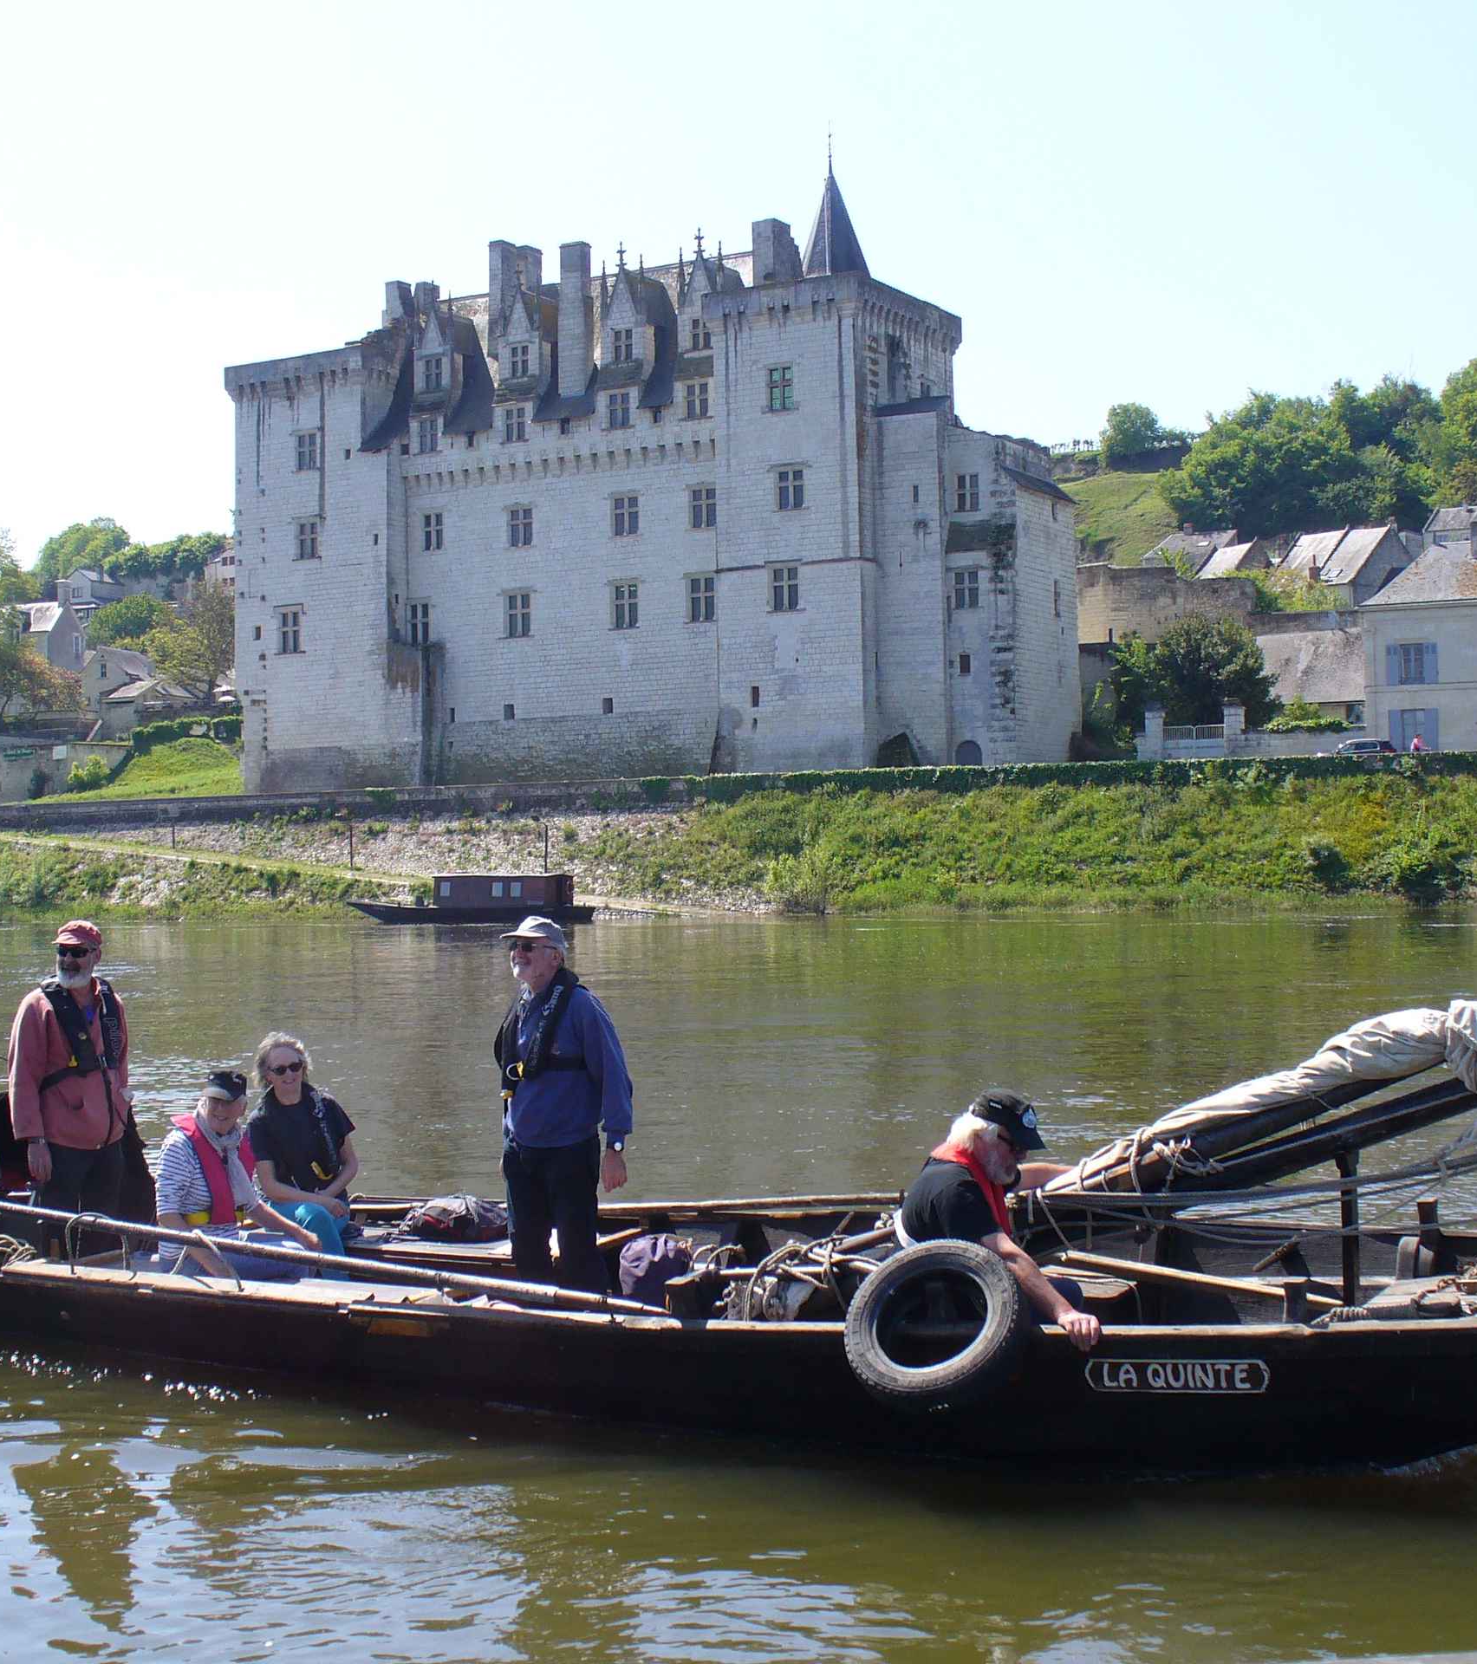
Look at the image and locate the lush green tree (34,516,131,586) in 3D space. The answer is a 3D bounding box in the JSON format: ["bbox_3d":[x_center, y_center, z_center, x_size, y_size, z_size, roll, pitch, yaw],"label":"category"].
[{"bbox_3d":[-78.738,-32.912,285.000,11.040,9.790,9.940,-1,-1,-15],"label":"lush green tree"}]

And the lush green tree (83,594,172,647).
[{"bbox_3d":[-58.740,-19.440,228.330,8.240,7.000,7.830,-1,-1,-14],"label":"lush green tree"}]

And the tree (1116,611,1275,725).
[{"bbox_3d":[24.530,-8.040,127.130,8.550,7.240,8.130,-1,-1,11],"label":"tree"}]

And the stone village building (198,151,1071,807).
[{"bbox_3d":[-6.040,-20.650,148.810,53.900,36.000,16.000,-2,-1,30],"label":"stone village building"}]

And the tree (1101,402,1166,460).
[{"bbox_3d":[45.827,-46.128,275.000,7.340,7.240,6.970,-1,-1,9],"label":"tree"}]

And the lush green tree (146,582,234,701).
[{"bbox_3d":[-42.760,-15.300,190.260,9.700,9.860,9.210,-1,-1,-13],"label":"lush green tree"}]

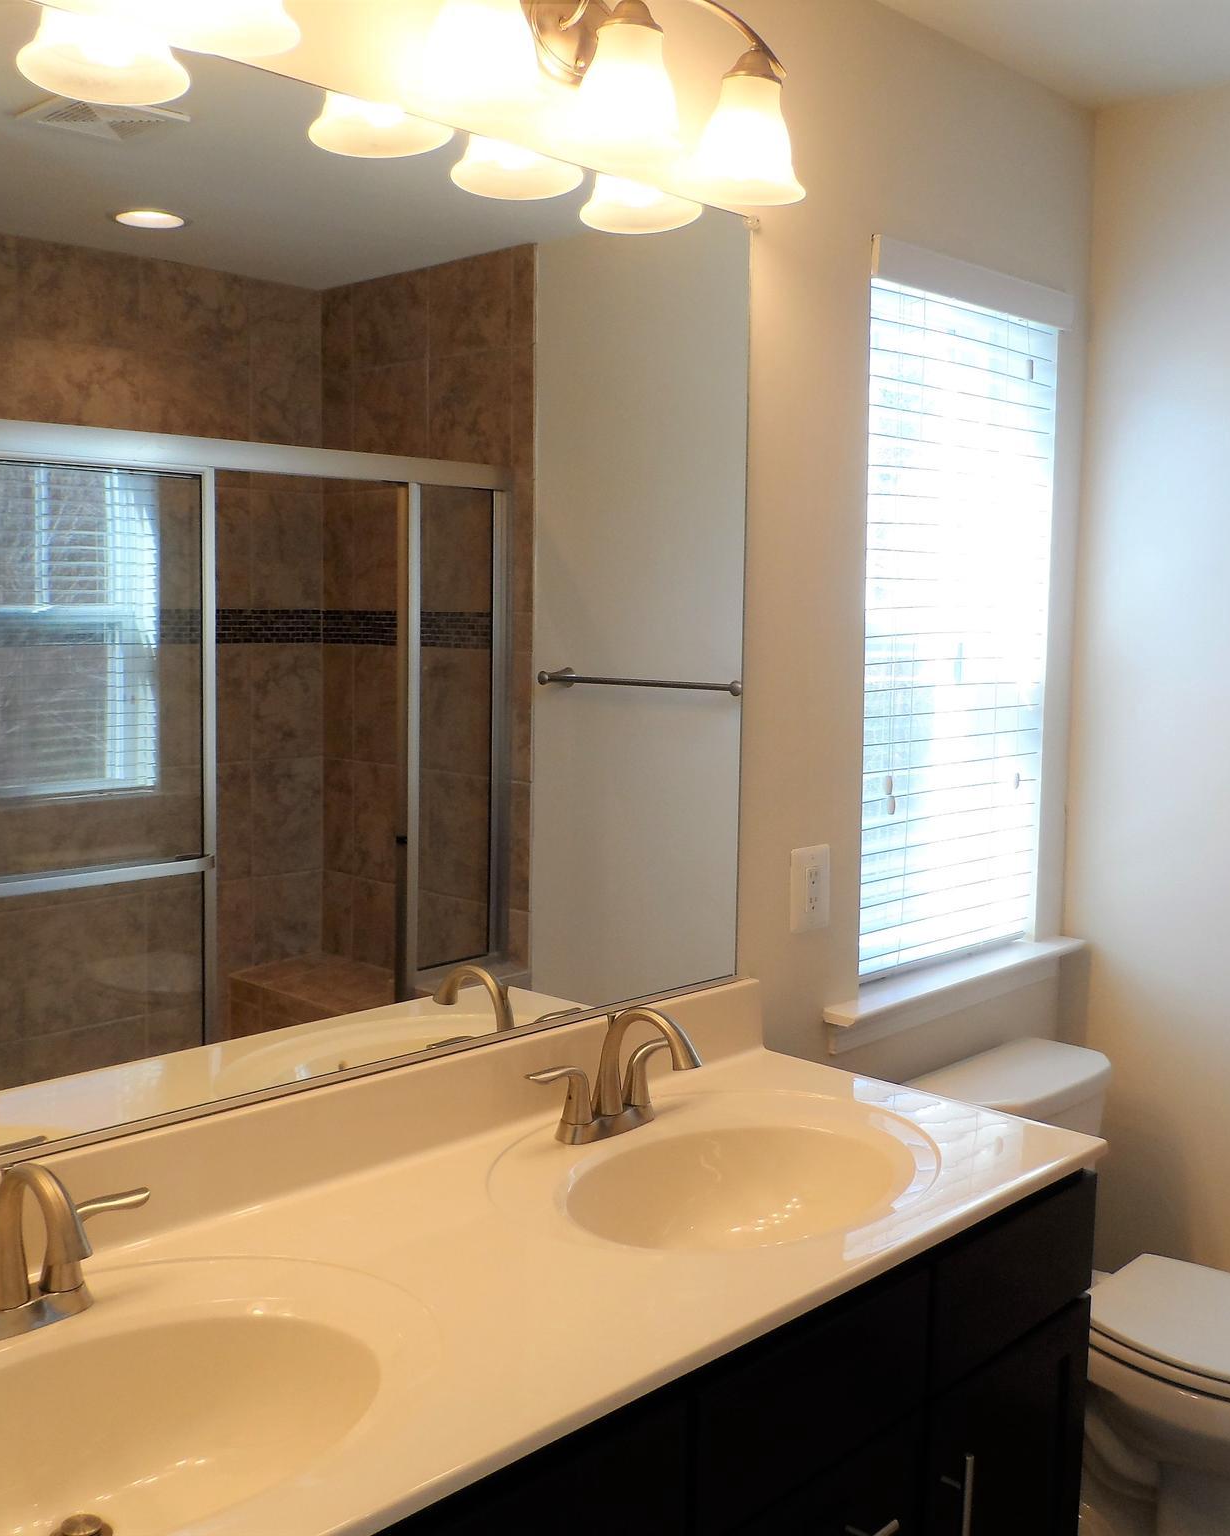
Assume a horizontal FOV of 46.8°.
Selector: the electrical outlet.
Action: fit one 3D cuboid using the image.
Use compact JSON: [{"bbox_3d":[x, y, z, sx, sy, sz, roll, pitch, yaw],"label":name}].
[{"bbox_3d":[0.299,0.185,2.157,0.081,0.125,0.008,-5,7,-44],"label":"electrical outlet"}]

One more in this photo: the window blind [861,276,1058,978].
[{"bbox_3d":[0.565,-0.229,2.425,0.543,1.135,0.055,-5,7,-44],"label":"window blind"}]

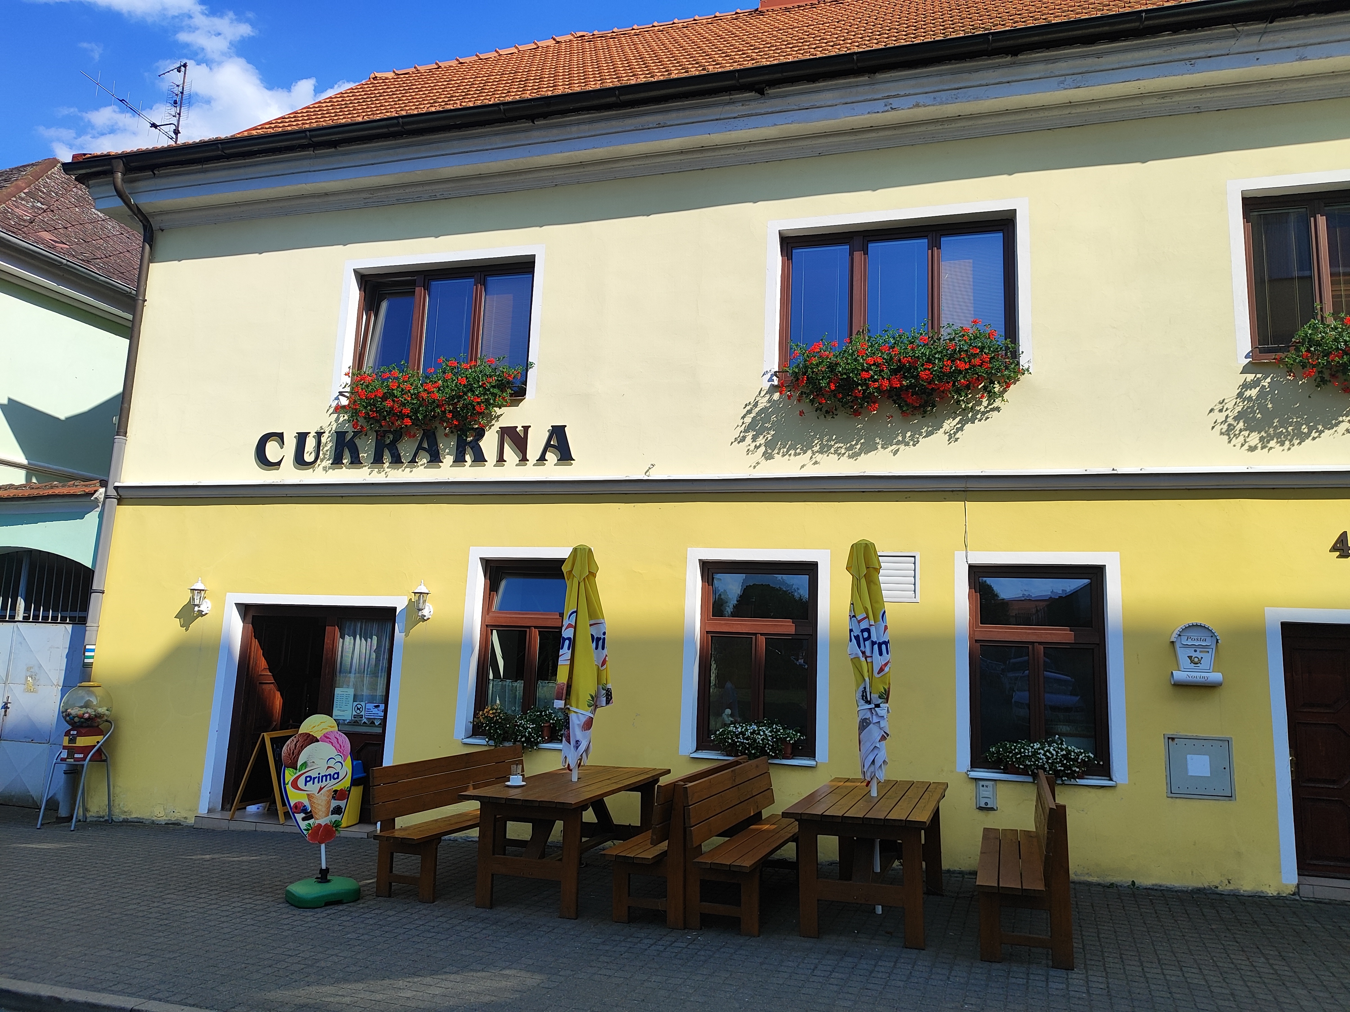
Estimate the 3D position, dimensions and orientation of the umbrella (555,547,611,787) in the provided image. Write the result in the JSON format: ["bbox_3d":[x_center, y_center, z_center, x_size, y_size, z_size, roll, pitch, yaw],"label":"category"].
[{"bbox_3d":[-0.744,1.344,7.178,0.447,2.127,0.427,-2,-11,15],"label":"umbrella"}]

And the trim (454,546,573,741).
[{"bbox_3d":[-1.372,1.277,8.637,1.254,1.790,0.150,0,-10,15],"label":"trim"}]

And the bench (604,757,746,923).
[{"bbox_3d":[0.112,2.366,6.835,0.570,0.890,2.050,-1,-11,20],"label":"bench"}]

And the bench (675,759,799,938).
[{"bbox_3d":[0.550,2.307,6.512,0.489,0.891,1.861,-3,-10,21],"label":"bench"}]

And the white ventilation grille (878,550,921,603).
[{"bbox_3d":[1.868,0.612,8.003,0.430,0.435,0.040,0,-10,15],"label":"white ventilation grille"}]

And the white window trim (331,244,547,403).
[{"bbox_3d":[-2.448,-1.853,9.737,2.329,1.599,0.140,0,-10,15],"label":"white window trim"}]

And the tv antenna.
[{"bbox_3d":[-10.677,-8.359,18.148,1.056,1.847,2.558,0,-10,15],"label":"tv antenna"}]

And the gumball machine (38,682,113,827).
[{"bbox_3d":[-5.882,2.463,9.337,0.484,1.407,0.494,0,-10,15],"label":"gumball machine"}]

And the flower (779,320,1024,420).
[{"bbox_3d":[1.920,-1.140,8.126,2.040,0.740,0.420,0,-10,15],"label":"flower"}]

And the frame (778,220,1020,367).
[{"bbox_3d":[1.978,-1.788,8.424,2.062,1.456,0.100,0,-10,15],"label":"frame"}]

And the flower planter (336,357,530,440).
[{"bbox_3d":[-2.401,-1.043,9.309,1.860,0.680,0.420,0,-10,15],"label":"flower planter"}]

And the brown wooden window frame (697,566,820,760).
[{"bbox_3d":[0.737,1.322,8.197,1.058,1.649,0.100,0,-10,15],"label":"brown wooden window frame"}]

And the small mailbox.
[{"bbox_3d":[4.029,1.150,7.250,0.356,0.490,0.120,0,-10,15],"label":"small mailbox"}]

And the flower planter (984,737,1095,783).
[{"bbox_3d":[2.888,2.015,7.419,0.825,0.358,0.278,0,-10,15],"label":"flower planter"}]

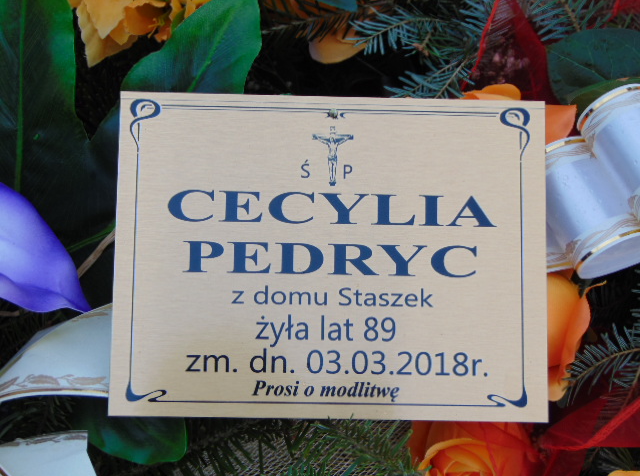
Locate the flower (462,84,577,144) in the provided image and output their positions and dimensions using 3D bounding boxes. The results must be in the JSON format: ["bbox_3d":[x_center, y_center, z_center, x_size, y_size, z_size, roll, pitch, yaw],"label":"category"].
[{"bbox_3d":[0.117,-0.064,0.770,0.070,0.050,0.062,0,55,0],"label":"flower"}]

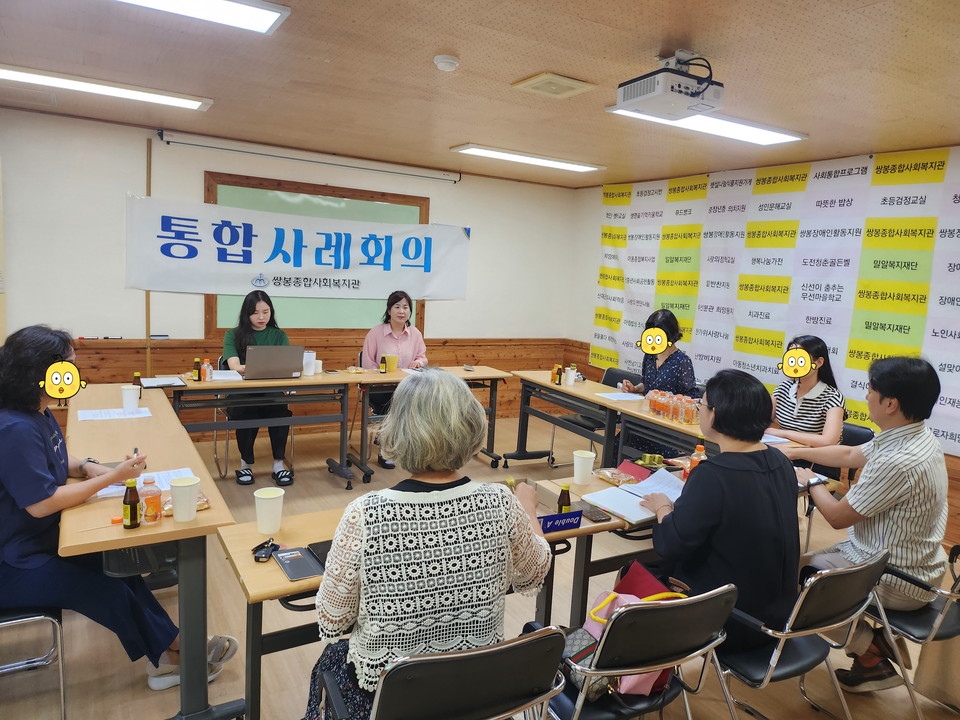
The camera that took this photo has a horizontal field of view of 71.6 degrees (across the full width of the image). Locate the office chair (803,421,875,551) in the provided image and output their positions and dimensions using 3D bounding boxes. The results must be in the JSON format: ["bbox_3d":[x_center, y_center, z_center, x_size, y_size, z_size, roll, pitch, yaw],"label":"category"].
[{"bbox_3d":[1.797,0.745,3.659,0.570,0.780,0.530,-1,9,-30],"label":"office chair"}]

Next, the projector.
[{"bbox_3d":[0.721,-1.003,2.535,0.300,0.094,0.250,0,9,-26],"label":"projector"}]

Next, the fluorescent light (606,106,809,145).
[{"bbox_3d":[1.240,-1.257,3.567,1.240,0.030,0.310,-1,9,-30],"label":"fluorescent light"}]

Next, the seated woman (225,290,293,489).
[{"bbox_3d":[-1.486,0.166,4.468,0.460,1.240,0.610,-1,9,-28],"label":"seated woman"}]

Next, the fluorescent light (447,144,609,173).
[{"bbox_3d":[0.394,-1.513,5.030,1.240,0.030,0.300,-1,9,-30],"label":"fluorescent light"}]

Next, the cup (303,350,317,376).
[{"bbox_3d":[-1.147,0.025,4.460,0.083,0.150,0.083,-1,9,-30],"label":"cup"}]

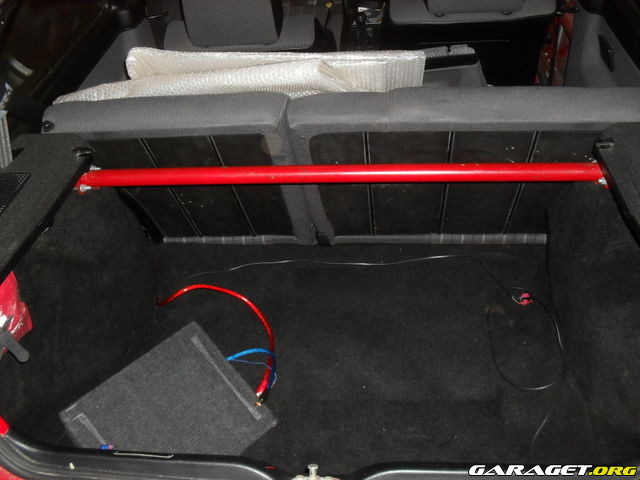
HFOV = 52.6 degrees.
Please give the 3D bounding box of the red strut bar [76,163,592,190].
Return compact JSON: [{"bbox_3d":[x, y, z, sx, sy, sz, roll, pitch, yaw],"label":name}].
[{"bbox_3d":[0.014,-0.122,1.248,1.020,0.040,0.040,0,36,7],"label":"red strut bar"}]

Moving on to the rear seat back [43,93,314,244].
[{"bbox_3d":[-0.272,-0.164,1.499,0.510,0.525,0.130,0,63,7],"label":"rear seat back"}]

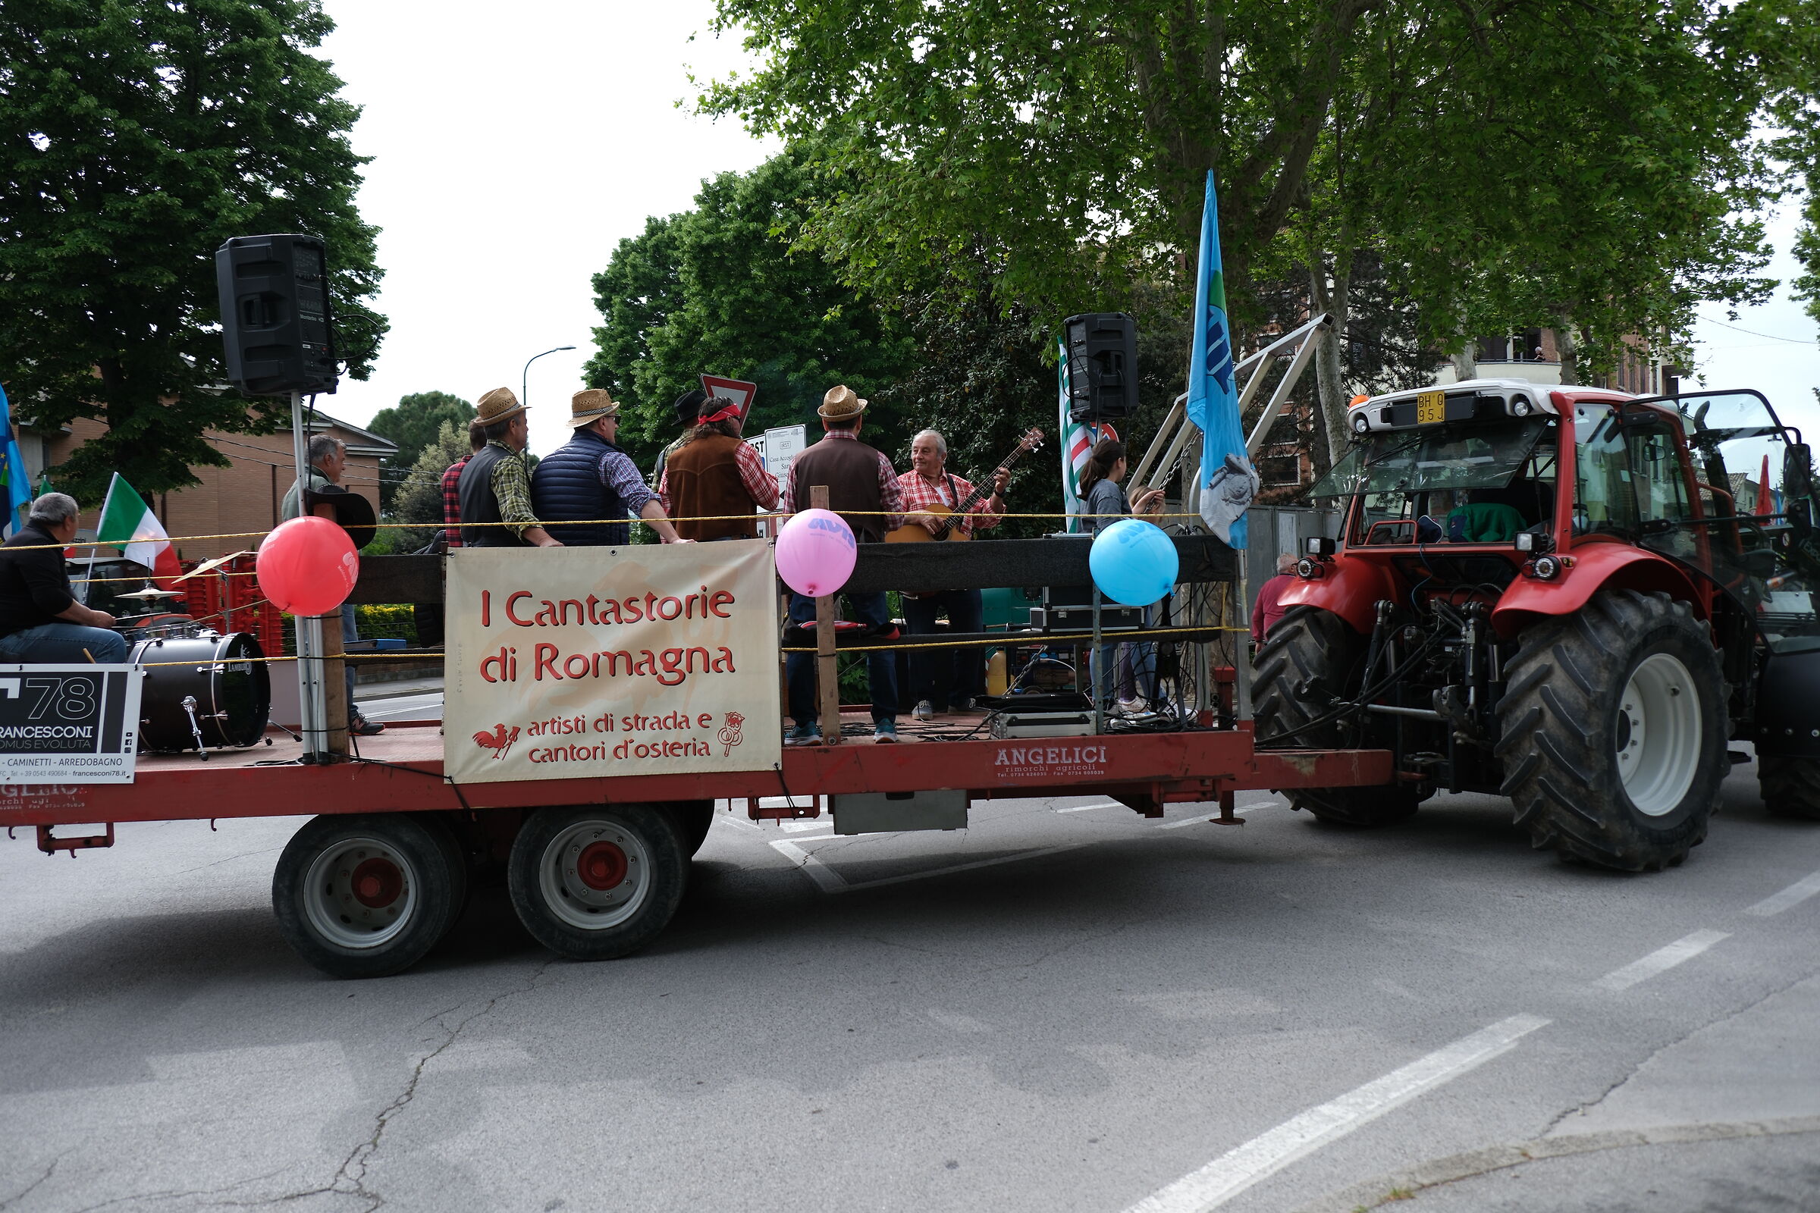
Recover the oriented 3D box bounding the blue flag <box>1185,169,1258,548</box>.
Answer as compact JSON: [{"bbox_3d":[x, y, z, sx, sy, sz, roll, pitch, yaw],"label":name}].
[{"bbox_3d":[1.380,-1.100,6.050,0.330,1.690,0.200,-1,1,18],"label":"blue flag"}]

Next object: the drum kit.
[{"bbox_3d":[-3.677,0.298,7.050,0.950,0.900,0.980,-2,0,1],"label":"drum kit"}]

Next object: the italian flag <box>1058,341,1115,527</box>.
[{"bbox_3d":[1.070,-1.006,8.250,0.370,1.270,0.200,-1,1,12],"label":"italian flag"}]

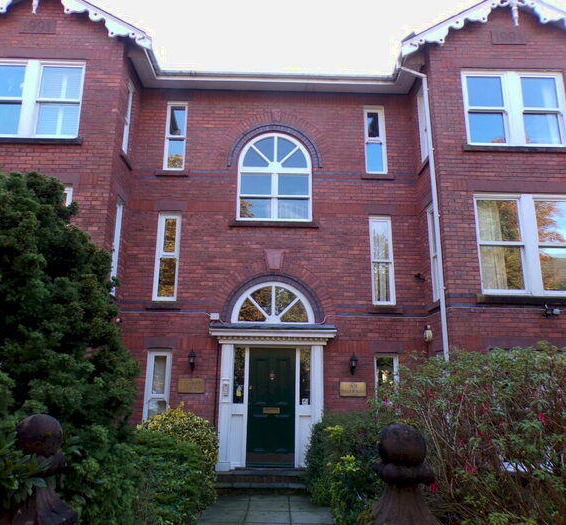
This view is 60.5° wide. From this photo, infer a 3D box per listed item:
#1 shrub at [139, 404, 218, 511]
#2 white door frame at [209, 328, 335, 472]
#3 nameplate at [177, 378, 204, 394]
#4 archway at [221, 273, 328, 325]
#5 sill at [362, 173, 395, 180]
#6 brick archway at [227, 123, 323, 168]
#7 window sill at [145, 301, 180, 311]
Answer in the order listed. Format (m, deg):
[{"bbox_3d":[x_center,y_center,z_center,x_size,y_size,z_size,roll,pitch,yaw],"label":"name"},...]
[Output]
[{"bbox_3d":[-1.616,2.941,7.533,1.203,1.401,1.200,1,-14,-1],"label":"shrub"},{"bbox_3d":[-0.192,2.396,8.583,2.266,2.433,0.380,1,-14,-1],"label":"white door frame"},{"bbox_3d":[-1.640,2.231,8.733,0.475,0.244,0.025,1,-14,-1],"label":"nameplate"},{"bbox_3d":[-0.168,0.681,9.186,1.937,0.990,0.120,1,-14,-1],"label":"archway"},{"bbox_3d":[1.930,-1.744,9.929,0.672,0.140,0.140,1,-13,0],"label":"sill"},{"bbox_3d":[-0.154,-2.381,9.949,1.940,1.006,0.120,1,-14,-1],"label":"brick archway"},{"bbox_3d":[-2.223,0.823,9.105,0.644,0.141,0.150,1,-14,-1],"label":"window sill"}]

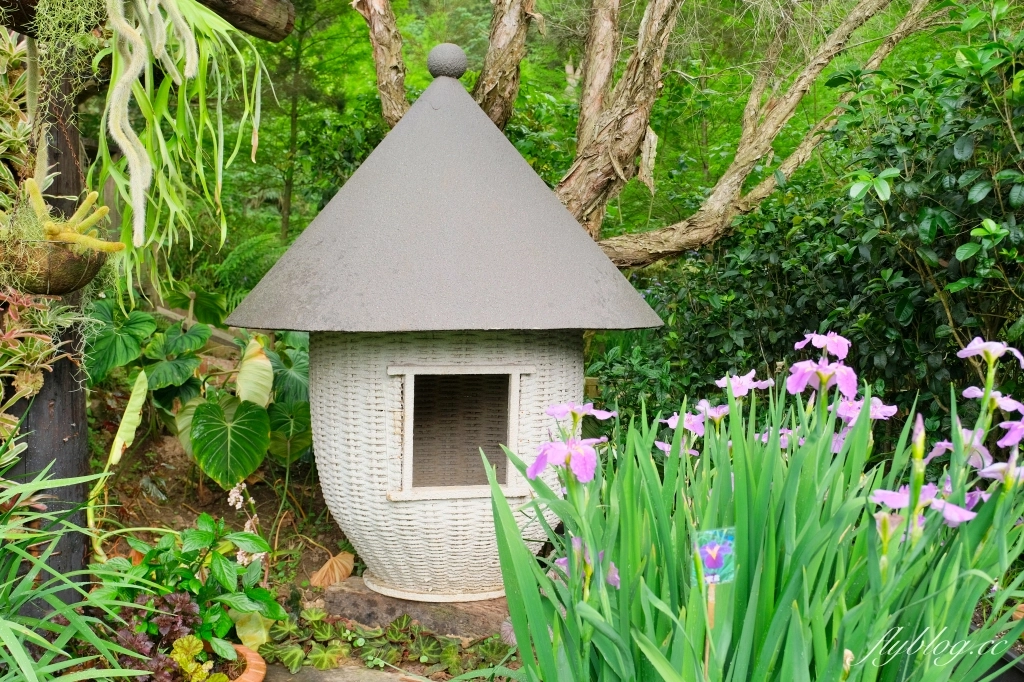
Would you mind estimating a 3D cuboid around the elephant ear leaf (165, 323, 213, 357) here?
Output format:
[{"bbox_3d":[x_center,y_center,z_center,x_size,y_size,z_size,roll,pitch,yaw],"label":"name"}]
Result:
[{"bbox_3d":[-0.966,-0.002,2.802,0.150,0.105,0.110,0,2,-5],"label":"elephant ear leaf"}]

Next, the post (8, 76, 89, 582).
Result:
[{"bbox_3d":[-0.967,-0.022,1.950,0.165,1.185,0.165,0,2,0],"label":"post"}]

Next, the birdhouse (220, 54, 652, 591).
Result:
[{"bbox_3d":[-0.151,-0.065,2.199,0.990,1.247,0.990,0,2,-9],"label":"birdhouse"}]

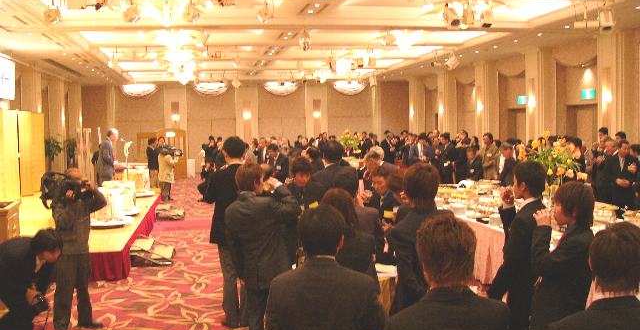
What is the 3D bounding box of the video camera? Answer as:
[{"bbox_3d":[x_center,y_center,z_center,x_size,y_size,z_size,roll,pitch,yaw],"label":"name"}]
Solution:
[{"bbox_3d":[-2.420,0.238,6.330,0.520,0.340,0.270,1,4,34],"label":"video camera"}]

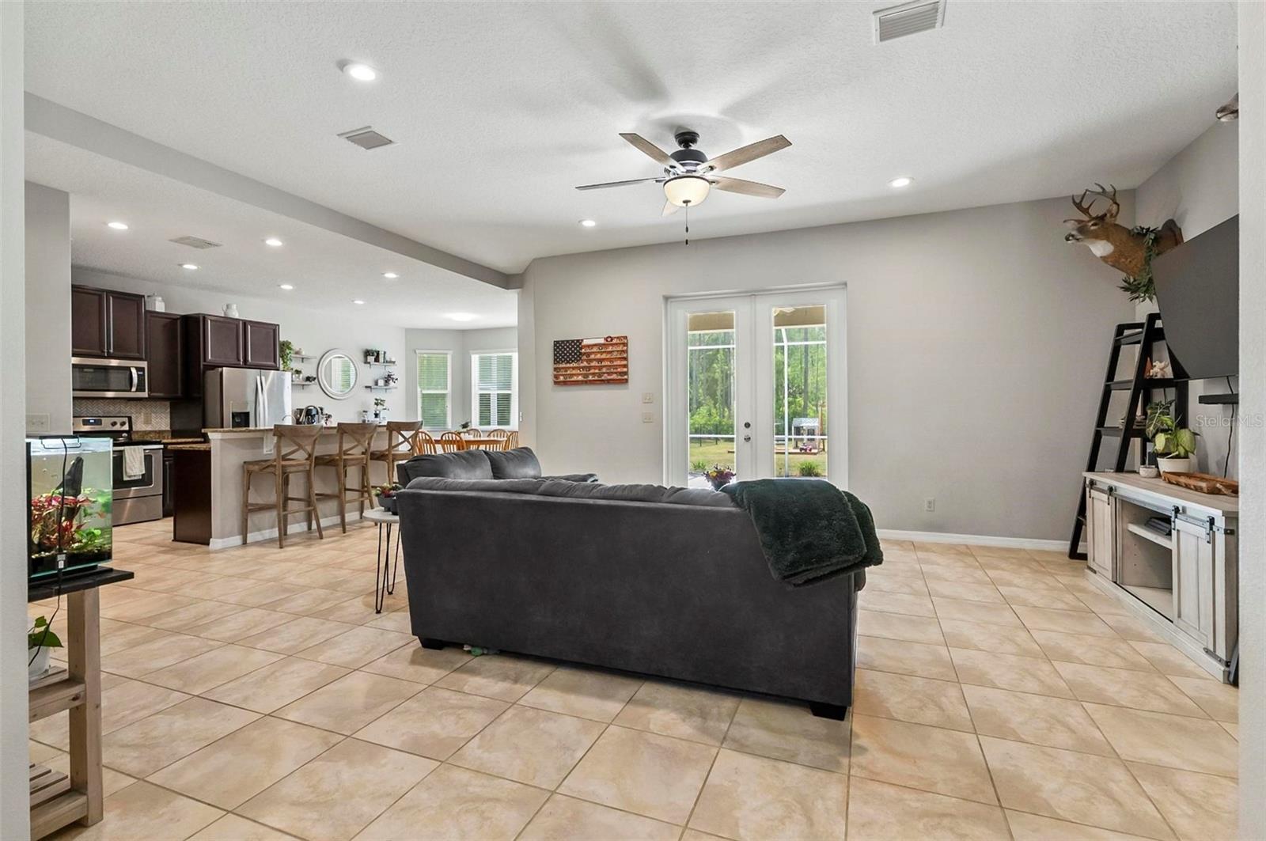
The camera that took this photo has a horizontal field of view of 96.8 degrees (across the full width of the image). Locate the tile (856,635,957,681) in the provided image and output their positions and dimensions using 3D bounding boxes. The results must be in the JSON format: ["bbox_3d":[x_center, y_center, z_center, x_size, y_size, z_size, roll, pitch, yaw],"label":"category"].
[{"bbox_3d":[1.385,1.213,2.867,0.450,0.020,0.453,0,0,23],"label":"tile"}]

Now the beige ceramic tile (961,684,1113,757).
[{"bbox_3d":[1.502,1.122,2.119,0.418,0.010,0.415,0,0,22],"label":"beige ceramic tile"}]

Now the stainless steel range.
[{"bbox_3d":[-6.150,0.602,6.609,0.700,1.220,0.762,0,0,22],"label":"stainless steel range"}]

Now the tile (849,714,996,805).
[{"bbox_3d":[0.957,1.128,1.891,0.418,0.010,0.415,0,0,22],"label":"tile"}]

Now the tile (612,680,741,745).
[{"bbox_3d":[0.194,1.174,2.285,0.430,0.010,0.430,0,0,22],"label":"tile"}]

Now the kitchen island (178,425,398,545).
[{"bbox_3d":[-3.724,0.664,6.360,0.950,1.085,2.150,0,0,22],"label":"kitchen island"}]

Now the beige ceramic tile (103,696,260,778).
[{"bbox_3d":[-1.800,1.224,2.201,0.451,0.020,0.446,0,0,21],"label":"beige ceramic tile"}]

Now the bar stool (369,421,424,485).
[{"bbox_3d":[-2.905,0.625,6.842,0.500,1.160,0.520,0,0,22],"label":"bar stool"}]

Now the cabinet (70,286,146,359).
[{"bbox_3d":[-6.333,-1.141,6.660,0.340,0.780,0.762,0,0,22],"label":"cabinet"}]

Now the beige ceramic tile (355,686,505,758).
[{"bbox_3d":[-0.758,1.158,2.169,0.420,0.010,0.420,0,0,22],"label":"beige ceramic tile"}]

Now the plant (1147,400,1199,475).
[{"bbox_3d":[3.485,0.131,3.633,0.290,0.510,0.310,0,0,22],"label":"plant"}]

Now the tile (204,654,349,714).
[{"bbox_3d":[-1.553,1.165,2.491,0.420,0.010,0.420,0,0,22],"label":"tile"}]

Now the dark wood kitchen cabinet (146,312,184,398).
[{"bbox_3d":[-5.851,-0.782,6.910,0.330,1.045,0.375,0,0,22],"label":"dark wood kitchen cabinet"}]

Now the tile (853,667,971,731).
[{"bbox_3d":[1.158,1.168,2.359,0.430,0.010,0.430,0,0,22],"label":"tile"}]

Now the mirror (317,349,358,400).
[{"bbox_3d":[-5.301,-0.826,10.112,0.040,0.881,0.881,0,0,22],"label":"mirror"}]

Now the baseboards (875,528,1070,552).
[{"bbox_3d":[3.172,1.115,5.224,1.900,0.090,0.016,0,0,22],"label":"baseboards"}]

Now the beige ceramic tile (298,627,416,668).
[{"bbox_3d":[-1.436,1.185,2.944,0.430,0.010,0.430,0,0,22],"label":"beige ceramic tile"}]

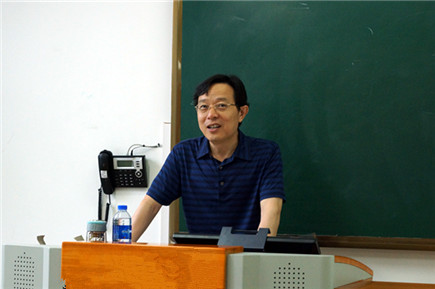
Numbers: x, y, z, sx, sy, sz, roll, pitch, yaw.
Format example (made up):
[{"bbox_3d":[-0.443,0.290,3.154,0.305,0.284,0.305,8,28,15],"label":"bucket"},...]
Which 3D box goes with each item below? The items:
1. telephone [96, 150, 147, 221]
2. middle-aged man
[{"bbox_3d":[-0.405,0.168,3.800,0.200,0.280,0.095,1,3,14],"label":"telephone"},{"bbox_3d":[-0.040,0.560,3.180,0.560,1.620,0.460,1,-3,12],"label":"middle-aged man"}]

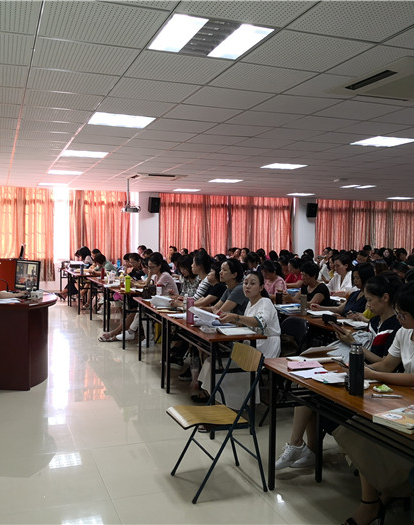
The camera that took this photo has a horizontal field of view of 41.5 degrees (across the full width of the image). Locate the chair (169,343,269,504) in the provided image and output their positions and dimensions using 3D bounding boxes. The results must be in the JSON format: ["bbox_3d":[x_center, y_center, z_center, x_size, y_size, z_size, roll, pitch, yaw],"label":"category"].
[{"bbox_3d":[0.043,0.907,3.201,0.500,0.800,0.420,-1,3,-21],"label":"chair"}]

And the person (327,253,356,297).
[{"bbox_3d":[1.718,0.539,6.940,0.720,1.270,0.480,-1,3,-21],"label":"person"}]

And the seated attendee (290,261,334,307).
[{"bbox_3d":[1.060,0.598,5.516,0.700,1.220,0.500,-1,3,-21],"label":"seated attendee"}]

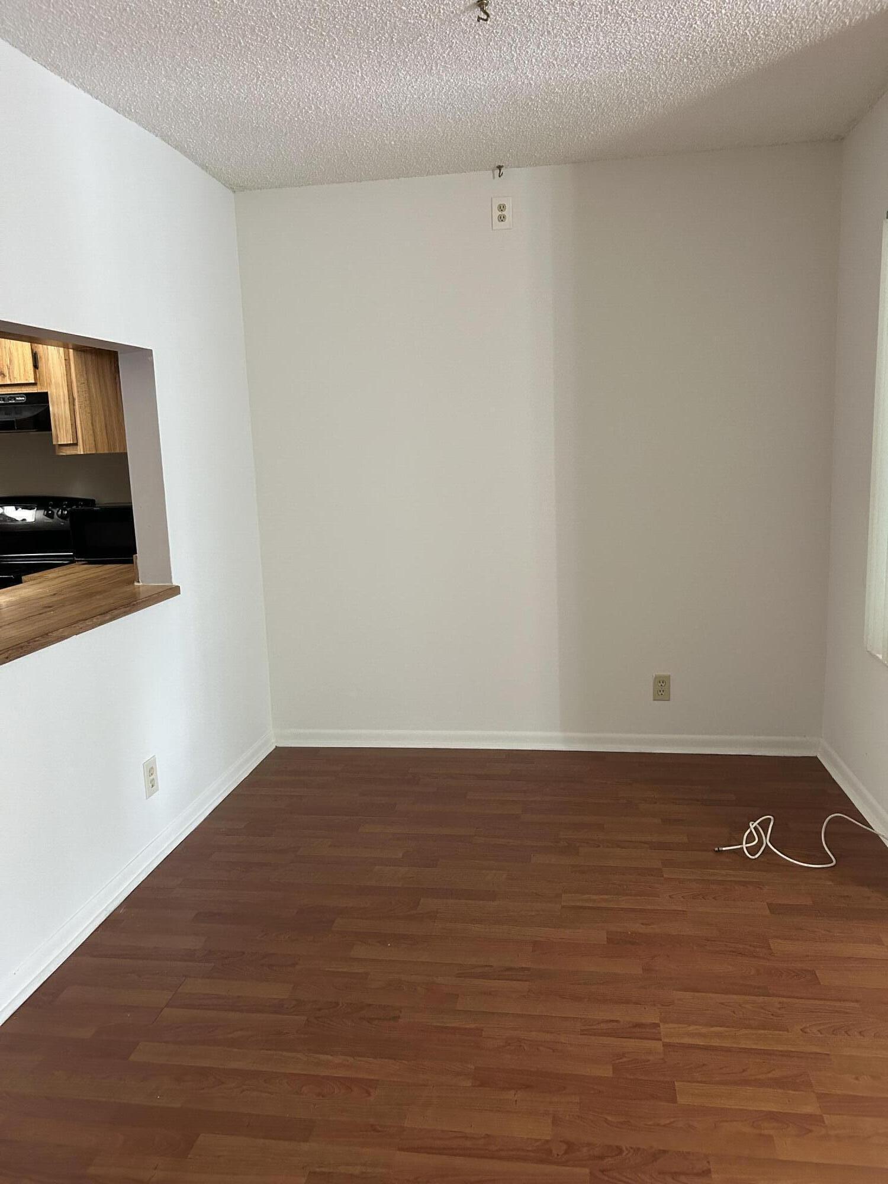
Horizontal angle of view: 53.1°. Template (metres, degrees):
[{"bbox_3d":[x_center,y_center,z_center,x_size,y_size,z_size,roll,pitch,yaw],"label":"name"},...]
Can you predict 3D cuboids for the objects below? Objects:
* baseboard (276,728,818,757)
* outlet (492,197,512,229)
[{"bbox_3d":[0.403,0.665,3.946,2.415,0.083,0.017,-1,10,9],"label":"baseboard"},{"bbox_3d":[0.234,-1.528,3.582,0.080,0.124,0.010,-1,10,9],"label":"outlet"}]

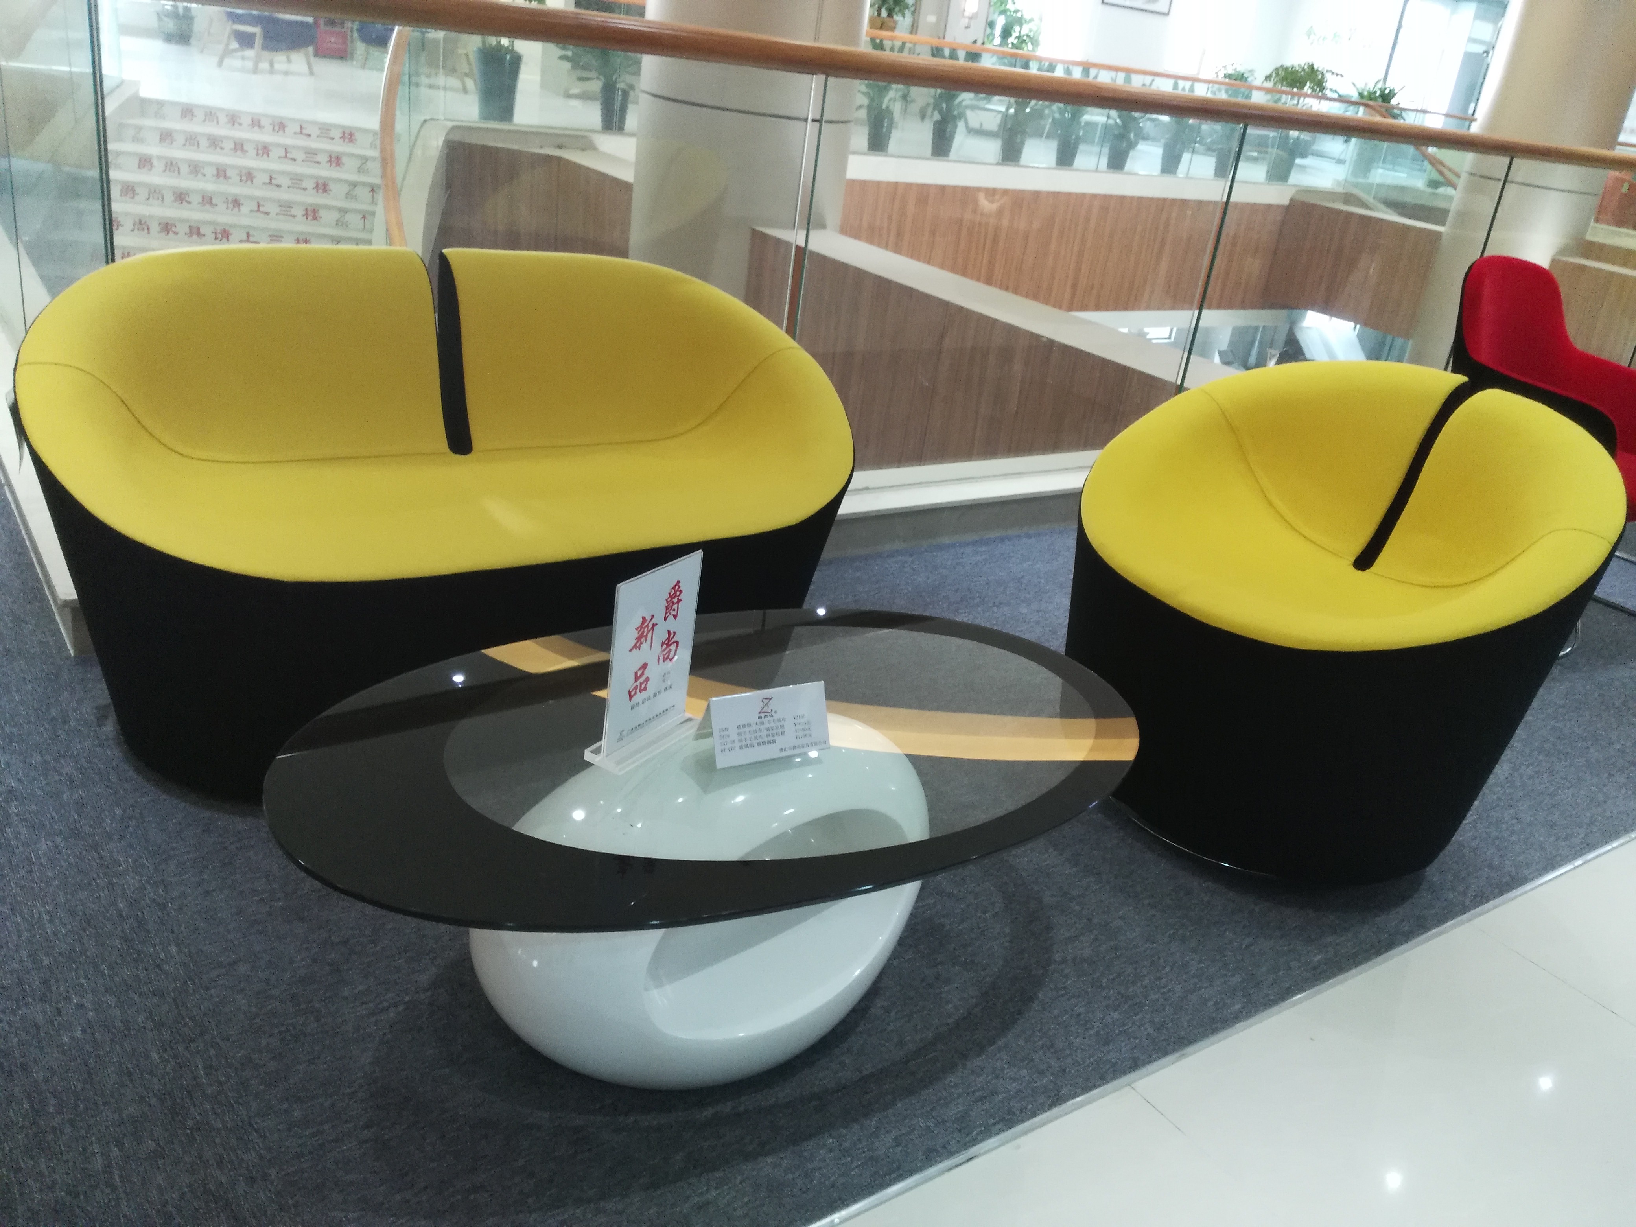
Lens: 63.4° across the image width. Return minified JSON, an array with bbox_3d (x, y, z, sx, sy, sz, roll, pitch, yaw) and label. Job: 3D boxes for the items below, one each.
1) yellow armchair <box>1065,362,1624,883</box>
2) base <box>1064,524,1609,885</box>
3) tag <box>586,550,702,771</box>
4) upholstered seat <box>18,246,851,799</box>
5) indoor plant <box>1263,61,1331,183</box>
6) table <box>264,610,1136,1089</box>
[{"bbox_3d":[0.871,-0.029,2.371,0.765,0.750,0.850,-11,29,-37],"label":"yellow armchair"},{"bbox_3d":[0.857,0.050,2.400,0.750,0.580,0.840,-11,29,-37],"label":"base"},{"bbox_3d":[-0.186,0.048,1.472,0.052,0.214,0.152,19,26,25],"label":"tag"},{"bbox_3d":[-0.557,-0.188,2.265,1.360,0.750,0.715,-9,28,-35],"label":"upholstered seat"},{"bbox_3d":[5.787,-5.926,16.000,0.800,1.380,0.800,-9,28,-34],"label":"indoor plant"},{"bbox_3d":[-0.101,0.326,1.653,1.105,0.412,0.665,-9,28,-34],"label":"table"}]

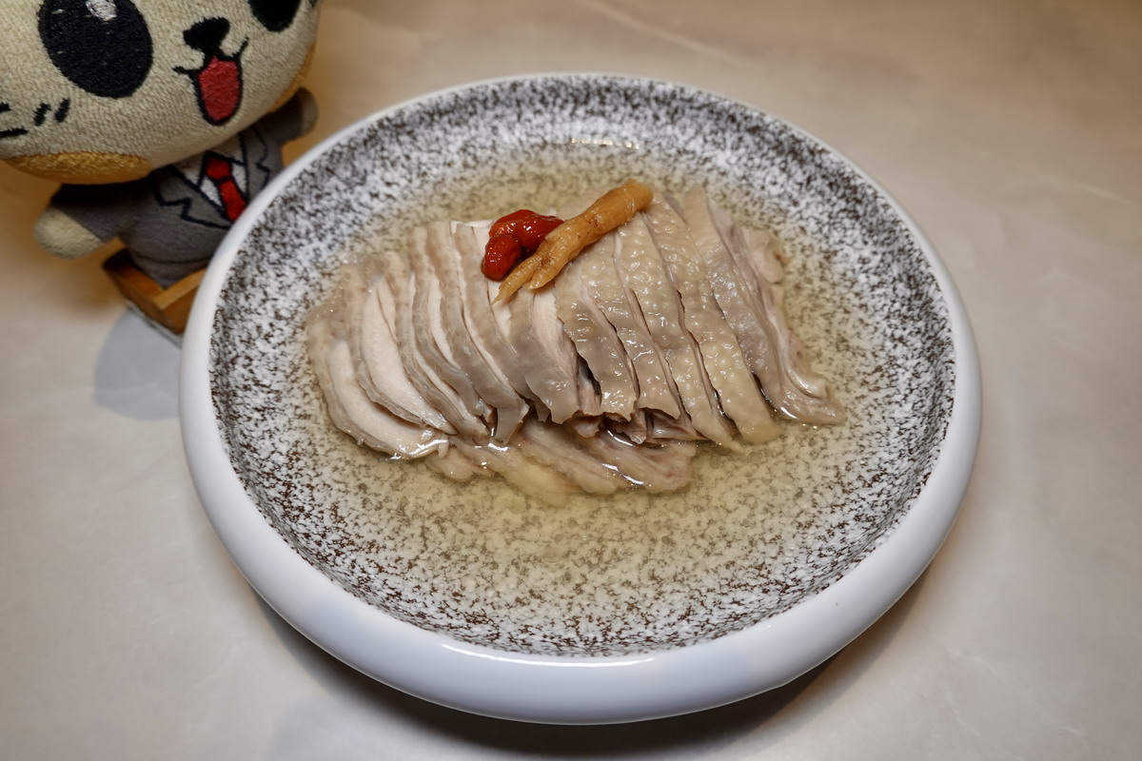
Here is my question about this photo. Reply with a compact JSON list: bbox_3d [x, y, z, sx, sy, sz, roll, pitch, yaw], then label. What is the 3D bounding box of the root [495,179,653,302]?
[{"bbox_3d":[0.001,-0.047,0.256,0.014,0.011,0.073,38,64,23],"label":"root"}]

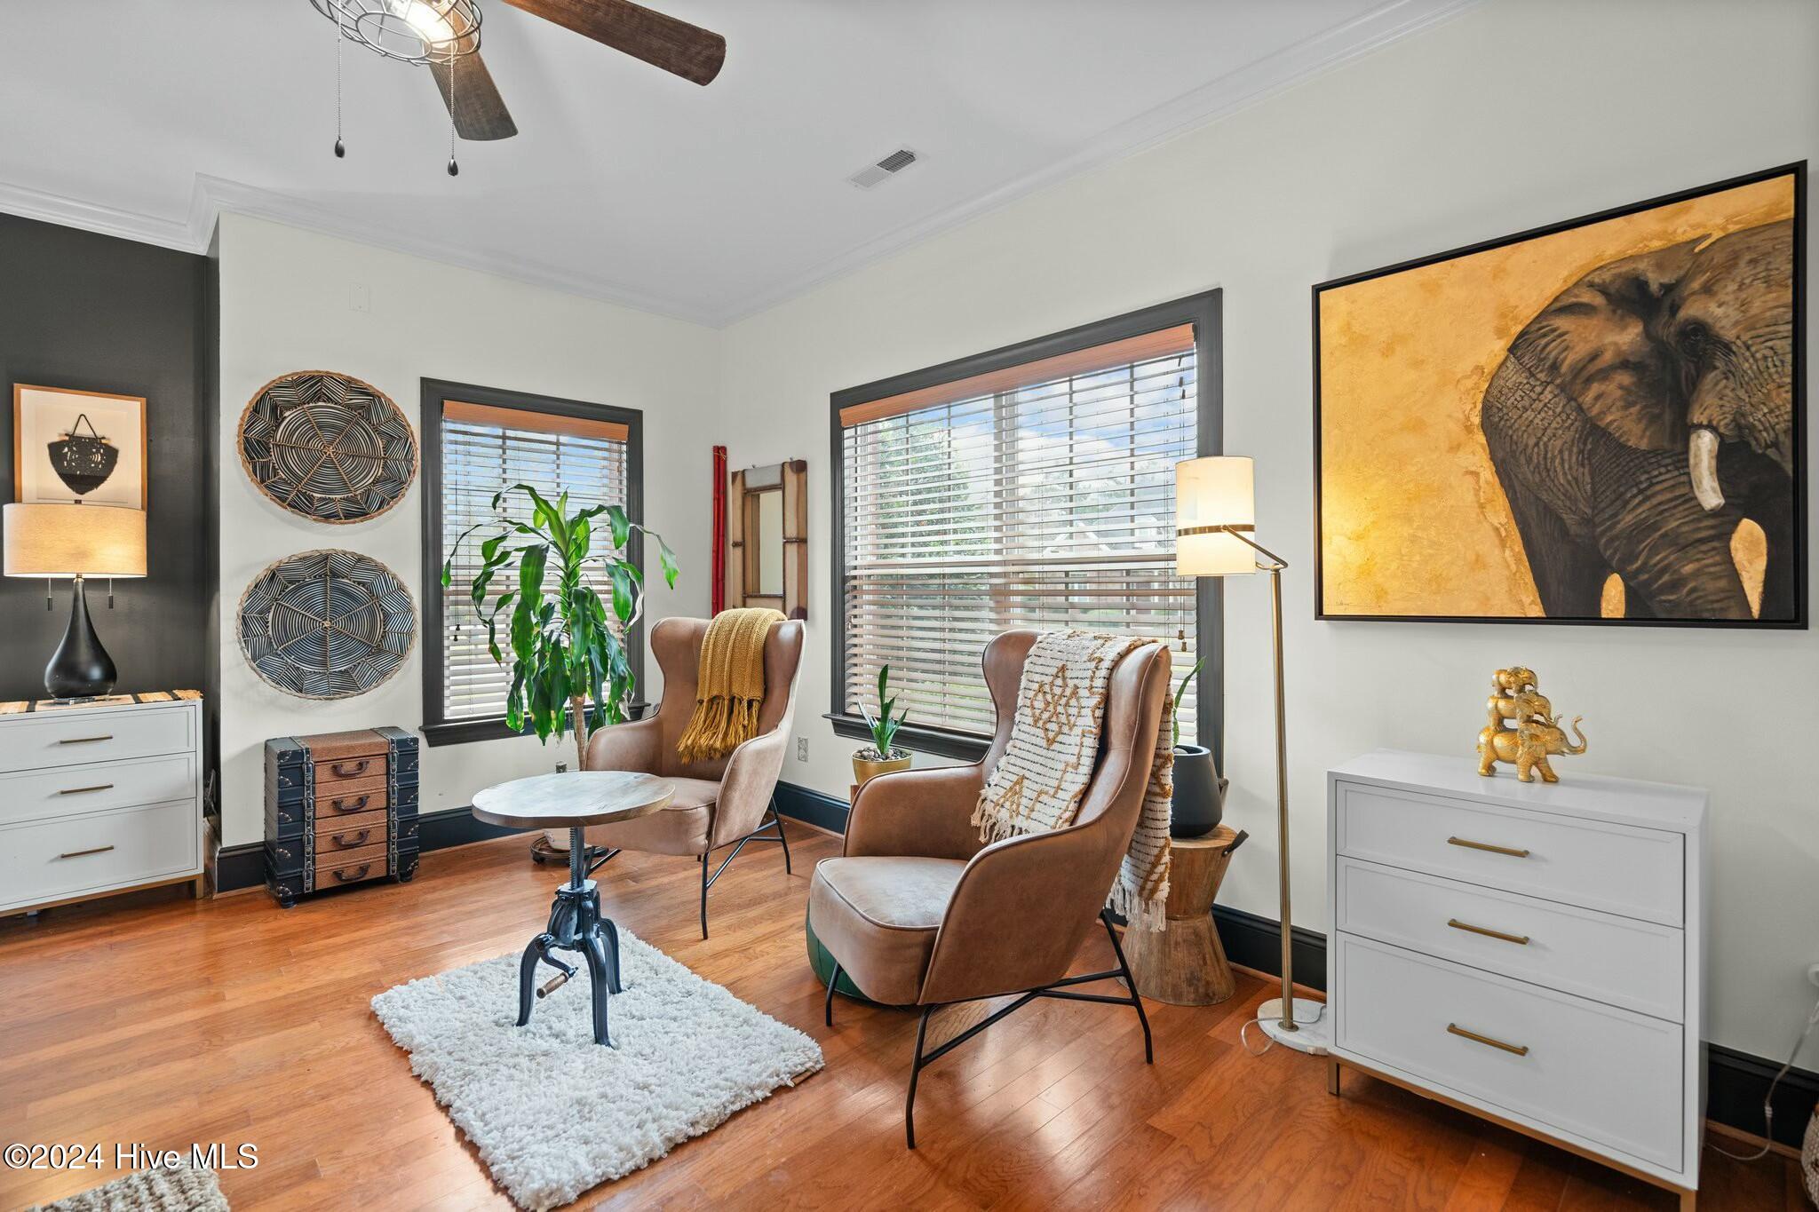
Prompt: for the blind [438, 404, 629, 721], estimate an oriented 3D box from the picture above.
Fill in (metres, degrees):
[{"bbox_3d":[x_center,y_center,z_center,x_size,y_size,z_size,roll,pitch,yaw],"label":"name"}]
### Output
[{"bbox_3d":[-1.885,-0.222,4.133,0.885,1.510,0.070,-1,1,-43],"label":"blind"}]

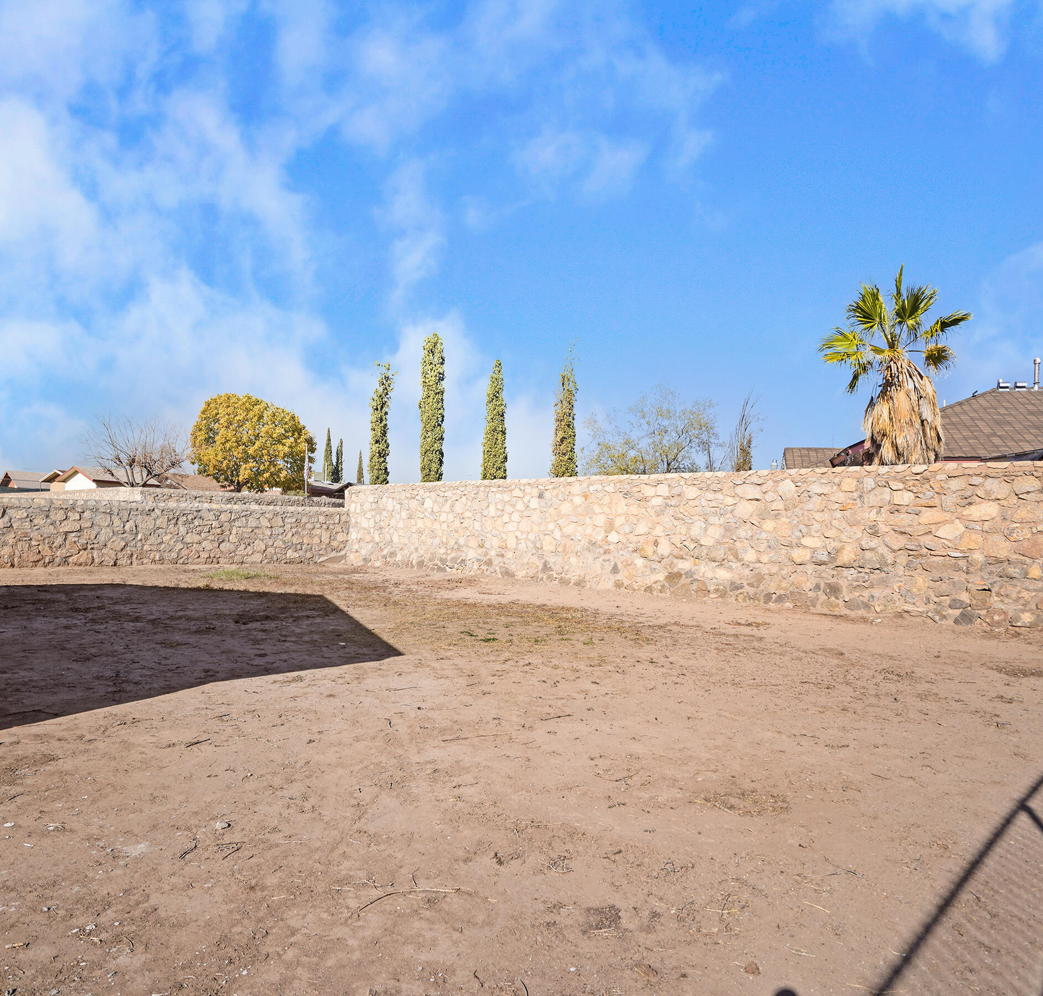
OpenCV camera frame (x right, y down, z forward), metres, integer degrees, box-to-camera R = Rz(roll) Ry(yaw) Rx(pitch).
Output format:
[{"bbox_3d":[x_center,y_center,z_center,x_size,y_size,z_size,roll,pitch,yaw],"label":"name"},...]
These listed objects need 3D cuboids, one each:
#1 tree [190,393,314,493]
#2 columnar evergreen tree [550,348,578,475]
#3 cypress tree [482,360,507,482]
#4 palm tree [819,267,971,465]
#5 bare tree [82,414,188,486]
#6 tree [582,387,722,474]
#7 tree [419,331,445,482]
[{"bbox_3d":[-13.778,-1.826,34.019,6.340,7.110,6.020,0,-1,0],"label":"tree"},{"bbox_3d":[0.873,-0.774,13.808,0.560,4.620,0.560,0,-1,0],"label":"columnar evergreen tree"},{"bbox_3d":[-0.602,-0.774,14.908,0.550,4.640,0.550,0,-1,0],"label":"cypress tree"},{"bbox_3d":[5.851,-1.060,10.411,2.360,5.120,2.310,0,-1,0],"label":"palm tree"},{"bbox_3d":[-16.294,-0.937,28.010,4.480,5.220,4.260,0,-1,0],"label":"bare tree"},{"bbox_3d":[3.885,-0.909,20.010,4.080,5.010,3.870,0,-1,0],"label":"tree"},{"bbox_3d":[-2.179,-1.259,16.213,0.630,5.630,0.630,0,-1,0],"label":"tree"}]

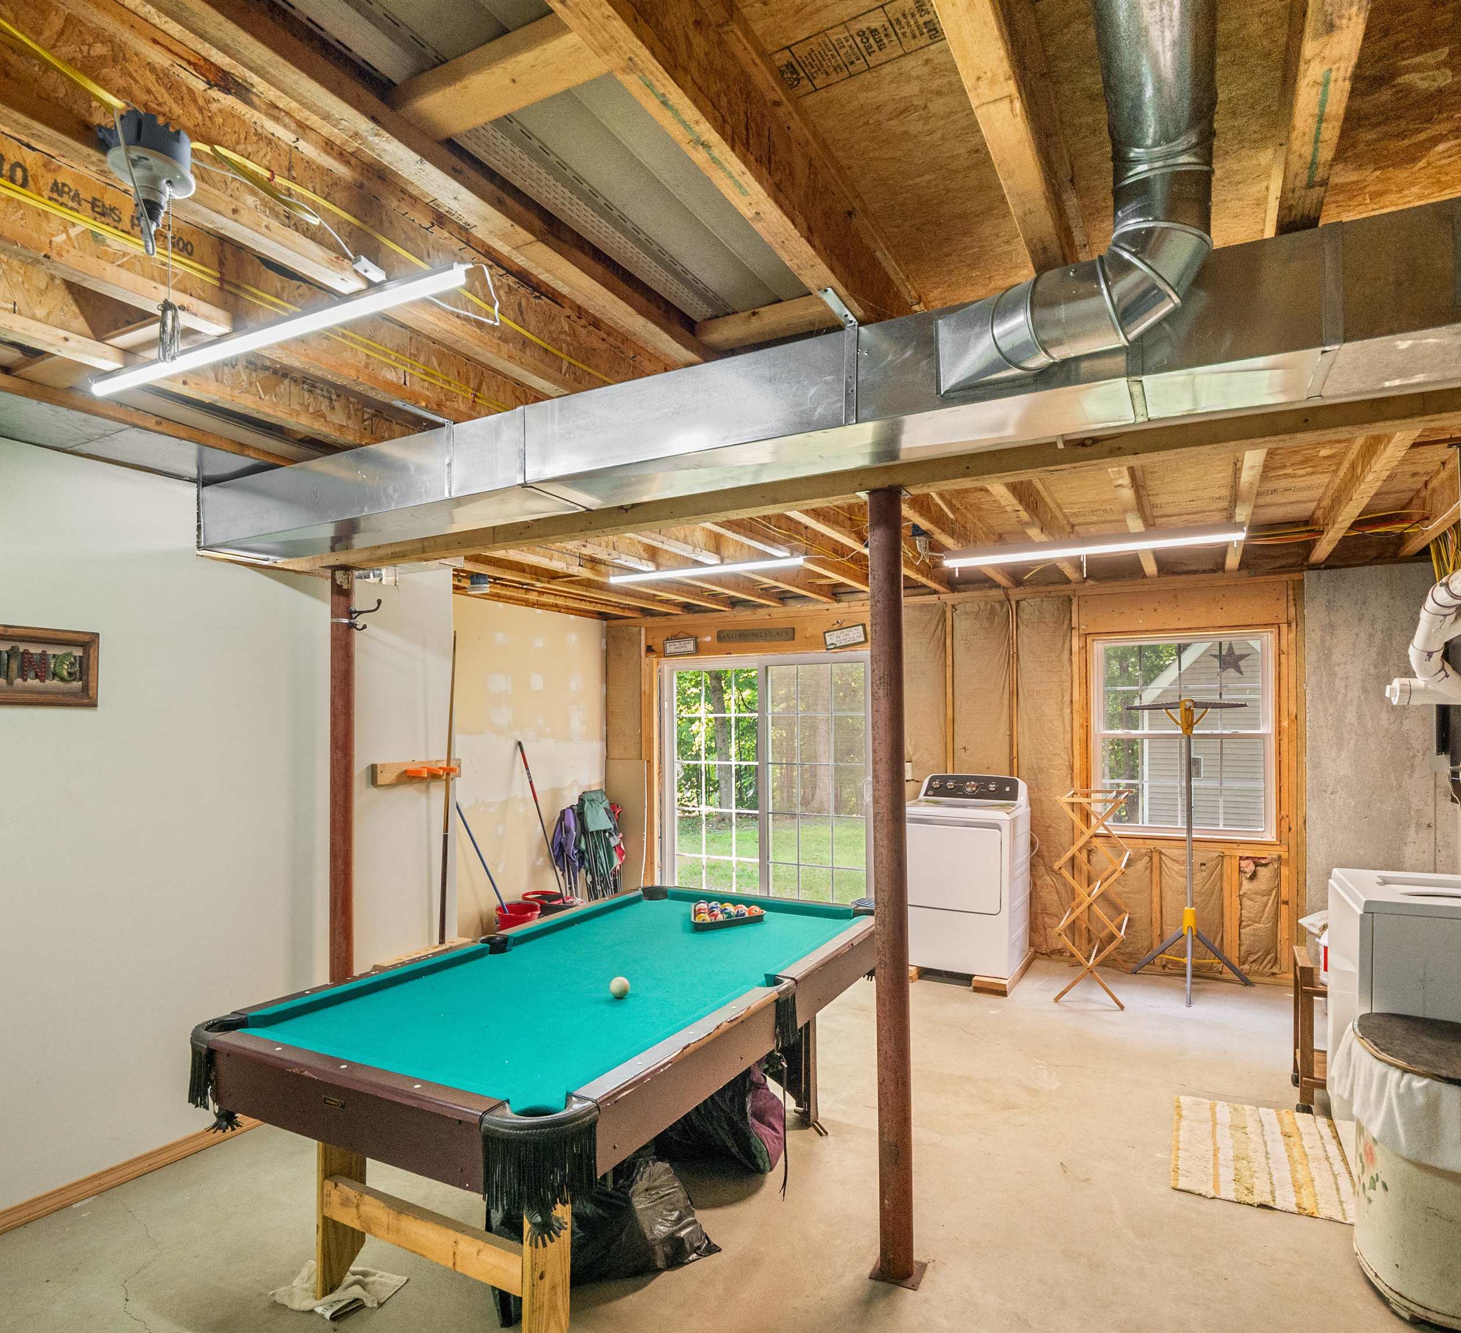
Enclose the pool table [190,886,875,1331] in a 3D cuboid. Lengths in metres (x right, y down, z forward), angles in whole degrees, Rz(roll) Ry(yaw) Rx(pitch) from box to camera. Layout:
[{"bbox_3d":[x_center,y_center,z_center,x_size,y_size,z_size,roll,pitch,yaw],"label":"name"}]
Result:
[{"bbox_3d":[-0.366,1.298,2.645,1.070,0.740,2.020,-1,-2,27],"label":"pool table"}]

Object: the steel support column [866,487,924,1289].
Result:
[{"bbox_3d":[0.435,0.579,2.221,0.115,2.118,0.115,-1,-2,30],"label":"steel support column"}]

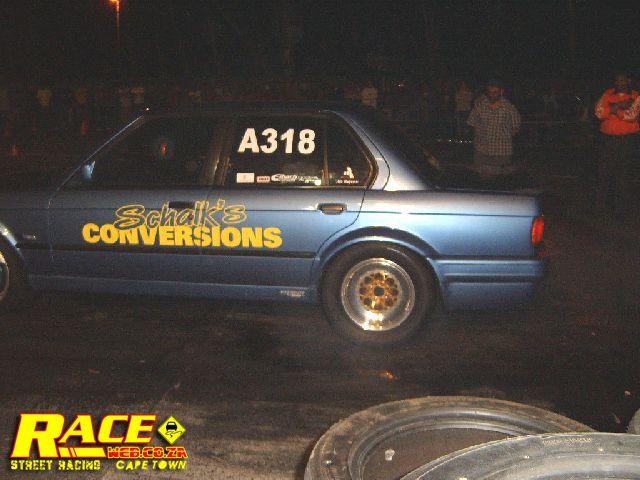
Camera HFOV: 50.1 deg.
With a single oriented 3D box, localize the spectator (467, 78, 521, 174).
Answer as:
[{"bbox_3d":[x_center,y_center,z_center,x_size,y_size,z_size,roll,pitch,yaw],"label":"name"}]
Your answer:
[{"bbox_3d":[2.114,-1.091,8.449,0.620,1.750,0.360,2,10,13],"label":"spectator"}]

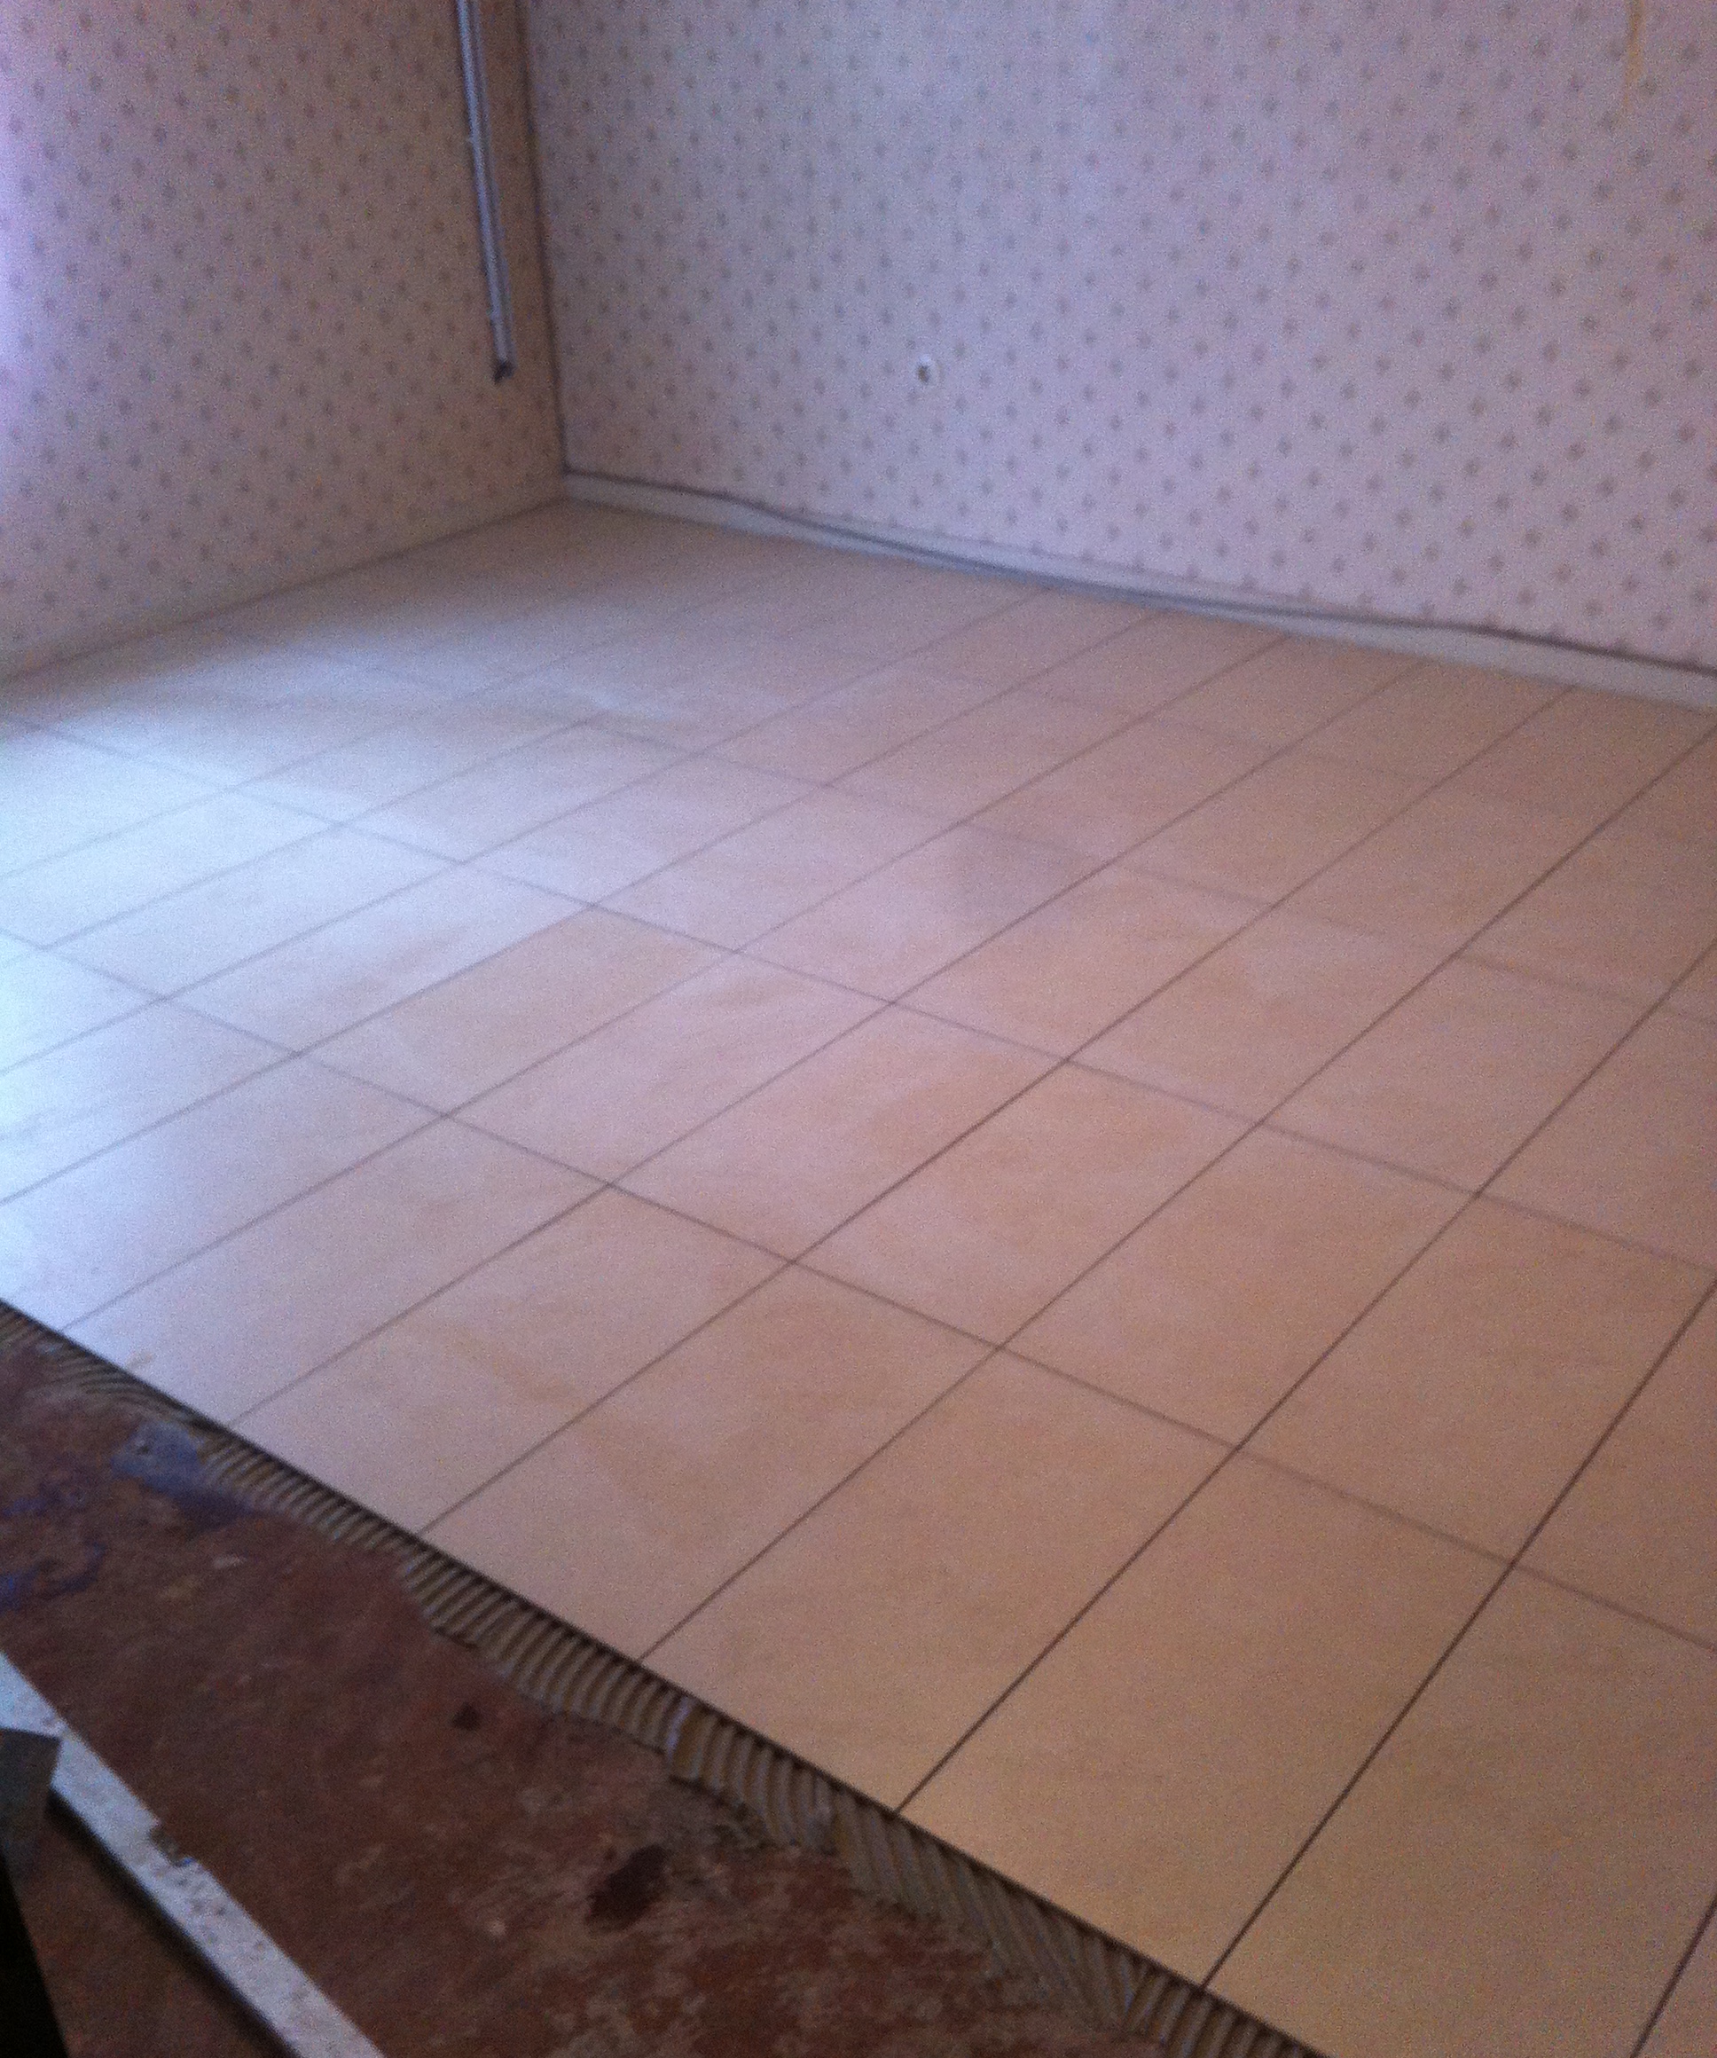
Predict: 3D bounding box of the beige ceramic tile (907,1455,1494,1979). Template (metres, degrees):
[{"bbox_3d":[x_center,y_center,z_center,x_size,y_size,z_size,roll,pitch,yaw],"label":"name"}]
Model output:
[{"bbox_3d":[0.335,0.601,2.134,0.300,0.010,0.600,18,34,33],"label":"beige ceramic tile"}]

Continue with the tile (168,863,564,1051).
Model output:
[{"bbox_3d":[-0.725,-0.117,3.576,0.300,0.010,0.600,18,34,33],"label":"tile"}]

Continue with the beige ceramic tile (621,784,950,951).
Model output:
[{"bbox_3d":[-0.122,-0.270,3.847,0.300,0.010,0.600,19,34,33],"label":"beige ceramic tile"}]

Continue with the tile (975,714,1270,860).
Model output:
[{"bbox_3d":[0.487,-0.425,4.098,0.300,0.010,0.600,19,34,33],"label":"tile"}]

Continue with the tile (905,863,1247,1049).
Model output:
[{"bbox_3d":[0.360,-0.108,3.523,0.300,0.010,0.600,19,34,33],"label":"tile"}]

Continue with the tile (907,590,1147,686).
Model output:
[{"bbox_3d":[0.353,-0.806,4.835,0.300,0.010,0.573,18,34,33],"label":"tile"}]

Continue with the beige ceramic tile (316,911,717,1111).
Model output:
[{"bbox_3d":[-0.488,-0.036,3.407,0.300,0.010,0.600,18,34,33],"label":"beige ceramic tile"}]

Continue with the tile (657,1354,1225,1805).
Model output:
[{"bbox_3d":[0.097,0.527,2.347,0.300,0.010,0.600,19,34,33],"label":"tile"}]

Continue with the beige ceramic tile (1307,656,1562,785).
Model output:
[{"bbox_3d":[1.103,-0.582,4.370,0.300,0.010,0.600,19,34,33],"label":"beige ceramic tile"}]

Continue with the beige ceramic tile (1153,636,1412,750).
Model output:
[{"bbox_3d":[0.848,-0.656,4.506,0.300,0.010,0.570,19,34,33],"label":"beige ceramic tile"}]

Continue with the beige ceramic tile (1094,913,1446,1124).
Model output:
[{"bbox_3d":[0.590,-0.028,3.326,0.300,0.010,0.600,18,34,33],"label":"beige ceramic tile"}]

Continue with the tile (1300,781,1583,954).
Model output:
[{"bbox_3d":[0.967,-0.263,3.766,0.300,0.010,0.600,19,34,33],"label":"tile"}]

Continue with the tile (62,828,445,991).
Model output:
[{"bbox_3d":[-0.971,-0.197,3.761,0.300,0.010,0.600,19,34,33],"label":"tile"}]

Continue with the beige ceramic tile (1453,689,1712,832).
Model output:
[{"bbox_3d":[1.325,-0.498,4.185,0.300,0.010,0.585,18,34,33],"label":"beige ceramic tile"}]

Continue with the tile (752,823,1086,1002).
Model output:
[{"bbox_3d":[0.120,-0.190,3.689,0.300,0.010,0.600,19,34,33],"label":"tile"}]

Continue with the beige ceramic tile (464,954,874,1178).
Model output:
[{"bbox_3d":[-0.251,0.044,3.238,0.300,0.010,0.600,18,34,33],"label":"beige ceramic tile"}]

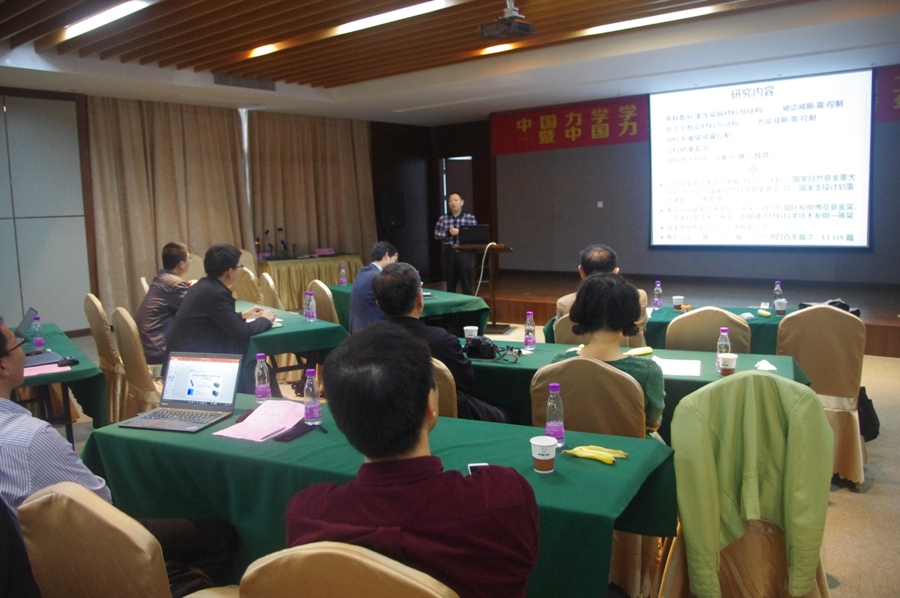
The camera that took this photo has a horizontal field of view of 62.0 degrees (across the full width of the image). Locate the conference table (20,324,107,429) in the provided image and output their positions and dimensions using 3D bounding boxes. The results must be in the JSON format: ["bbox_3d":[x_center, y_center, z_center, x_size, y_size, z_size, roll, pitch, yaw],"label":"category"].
[{"bbox_3d":[-2.525,0.641,4.378,0.620,0.700,1.880,-6,8,-34],"label":"conference table"}]

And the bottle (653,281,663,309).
[{"bbox_3d":[1.457,-0.026,5.234,0.061,0.200,0.061,-2,7,0],"label":"bottle"}]

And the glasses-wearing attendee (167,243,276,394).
[{"bbox_3d":[-1.452,0.308,4.745,0.850,1.300,0.560,-7,9,-36],"label":"glasses-wearing attendee"}]

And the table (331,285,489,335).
[{"bbox_3d":[-0.503,0.233,6.910,0.670,0.600,1.870,-6,8,-33],"label":"table"}]

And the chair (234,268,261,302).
[{"bbox_3d":[-1.955,0.110,7.921,0.560,0.930,0.450,-8,9,-40],"label":"chair"}]

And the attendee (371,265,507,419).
[{"bbox_3d":[-0.007,0.465,3.366,0.520,1.250,0.780,4,9,37],"label":"attendee"}]

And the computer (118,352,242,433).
[{"bbox_3d":[-0.986,0.334,2.765,0.331,0.216,0.323,1,8,17],"label":"computer"}]

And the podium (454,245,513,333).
[{"bbox_3d":[0.381,-0.117,9.038,0.660,1.050,0.450,1,7,19],"label":"podium"}]

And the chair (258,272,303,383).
[{"bbox_3d":[-1.430,0.220,6.979,0.560,0.970,0.440,-7,9,-35],"label":"chair"}]

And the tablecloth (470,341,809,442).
[{"bbox_3d":[0.670,0.624,3.642,1.920,0.680,0.680,2,8,26],"label":"tablecloth"}]

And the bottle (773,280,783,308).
[{"bbox_3d":[2.178,-0.015,4.980,0.060,0.200,0.060,2,8,27],"label":"bottle"}]

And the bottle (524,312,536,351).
[{"bbox_3d":[0.412,0.165,3.877,0.060,0.200,0.060,-2,7,0],"label":"bottle"}]

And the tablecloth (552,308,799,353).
[{"bbox_3d":[1.647,0.474,4.878,1.820,0.750,0.640,2,8,26],"label":"tablecloth"}]

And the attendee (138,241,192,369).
[{"bbox_3d":[-1.979,0.230,5.496,0.820,1.300,0.540,-7,9,-36],"label":"attendee"}]

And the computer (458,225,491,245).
[{"bbox_3d":[0.323,-0.788,9.145,0.370,0.240,0.300,0,7,16],"label":"computer"}]

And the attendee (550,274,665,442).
[{"bbox_3d":[0.687,0.494,3.168,0.480,1.230,0.720,1,8,25],"label":"attendee"}]

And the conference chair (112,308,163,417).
[{"bbox_3d":[-1.836,0.499,4.892,0.560,0.960,0.440,-7,9,-37],"label":"conference chair"}]

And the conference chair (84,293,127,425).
[{"bbox_3d":[-2.335,0.415,5.596,0.580,0.950,0.460,-6,8,-34],"label":"conference chair"}]

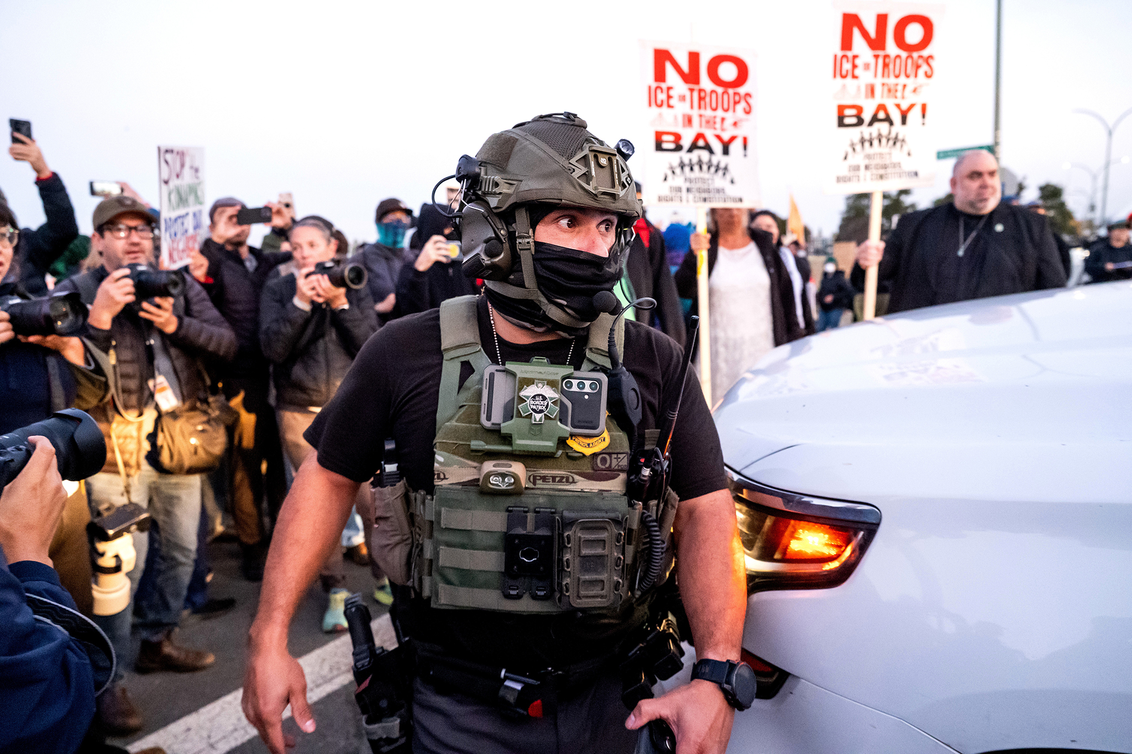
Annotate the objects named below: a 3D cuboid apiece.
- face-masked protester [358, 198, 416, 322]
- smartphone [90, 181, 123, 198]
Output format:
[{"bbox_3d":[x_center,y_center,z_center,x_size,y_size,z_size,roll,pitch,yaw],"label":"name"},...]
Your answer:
[{"bbox_3d":[-0.820,0.010,4.000,0.550,1.790,0.400,-5,9,-24],"label":"face-masked protester"},{"bbox_3d":[-2.336,-0.959,4.000,0.150,0.073,0.010,-5,9,-27],"label":"smartphone"}]

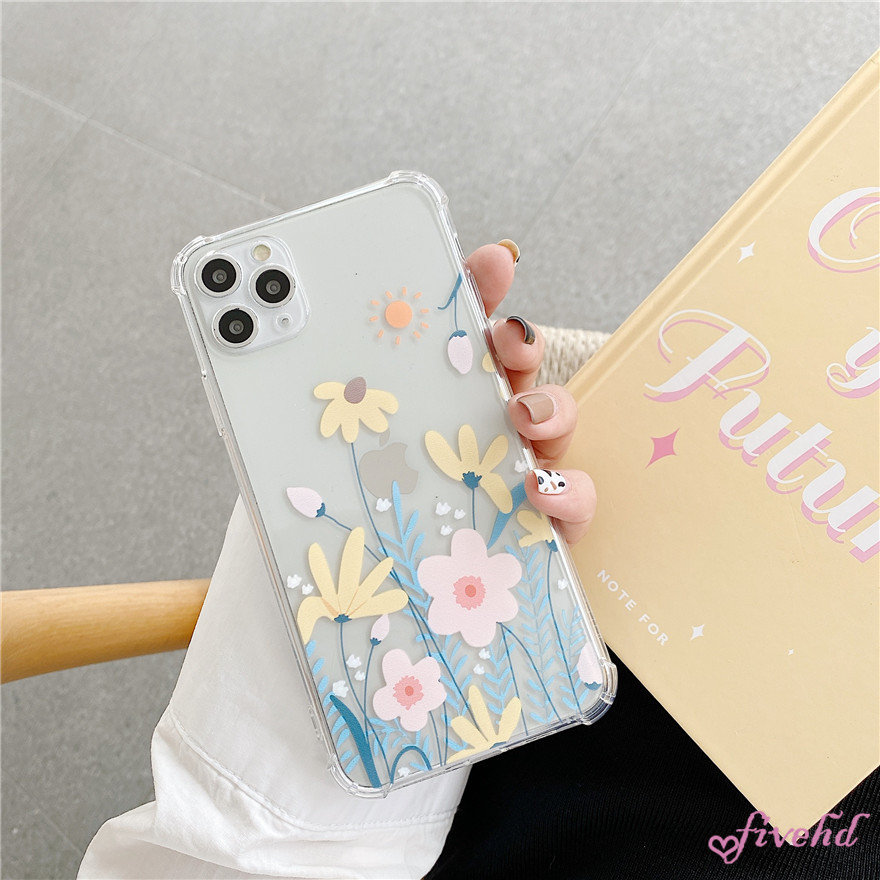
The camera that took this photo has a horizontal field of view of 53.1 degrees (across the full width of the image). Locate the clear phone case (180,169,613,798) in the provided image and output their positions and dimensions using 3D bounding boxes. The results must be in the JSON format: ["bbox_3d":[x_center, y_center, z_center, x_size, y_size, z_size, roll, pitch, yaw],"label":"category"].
[{"bbox_3d":[-0.013,0.010,0.236,0.078,0.010,0.155,-19,85,-1],"label":"clear phone case"}]

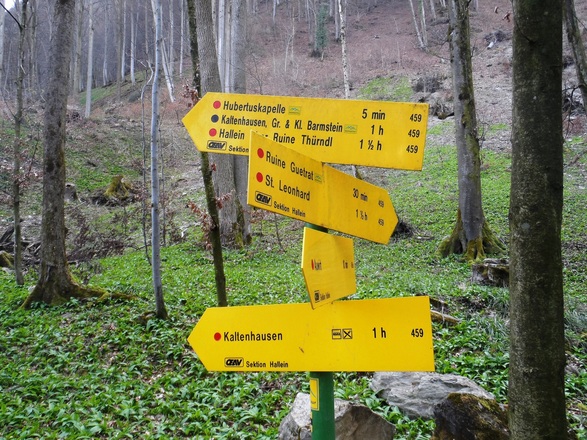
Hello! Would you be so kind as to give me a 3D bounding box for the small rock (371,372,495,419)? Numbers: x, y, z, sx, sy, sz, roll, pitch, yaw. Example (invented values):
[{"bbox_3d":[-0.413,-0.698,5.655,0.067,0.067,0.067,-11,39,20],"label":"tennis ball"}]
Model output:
[{"bbox_3d":[1.115,1.407,4.350,0.930,0.310,0.580,0,-2,9],"label":"small rock"}]

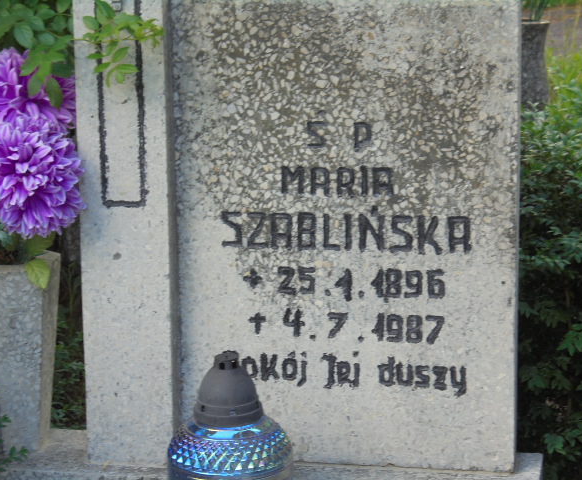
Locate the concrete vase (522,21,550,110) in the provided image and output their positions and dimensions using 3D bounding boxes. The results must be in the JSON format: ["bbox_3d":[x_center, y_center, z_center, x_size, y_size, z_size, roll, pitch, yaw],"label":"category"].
[{"bbox_3d":[0.554,-0.379,4.700,0.130,0.290,0.130,-1,11,0],"label":"concrete vase"}]

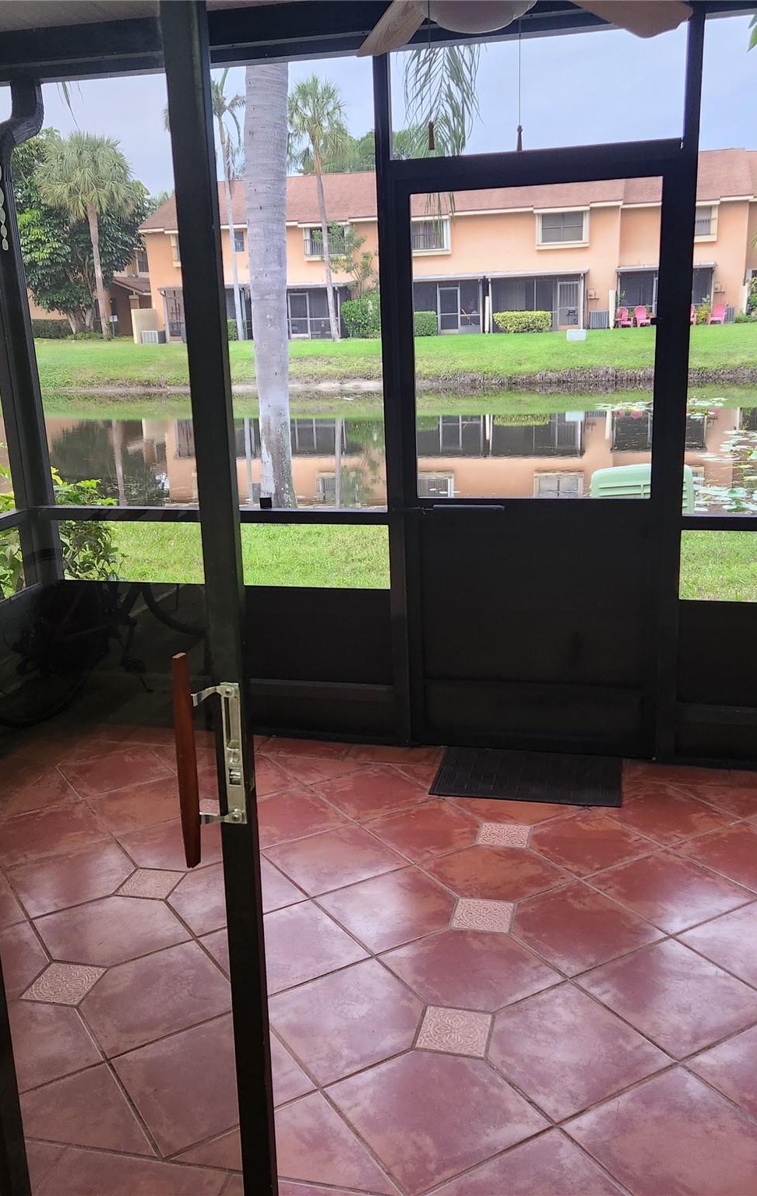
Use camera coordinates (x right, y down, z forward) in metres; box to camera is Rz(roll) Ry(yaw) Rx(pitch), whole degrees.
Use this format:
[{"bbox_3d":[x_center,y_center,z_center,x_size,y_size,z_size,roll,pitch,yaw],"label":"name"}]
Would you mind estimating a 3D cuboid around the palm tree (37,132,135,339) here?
[{"bbox_3d":[-15.128,-19.011,56.110,5.006,10.434,5.006,-6,16,-13],"label":"palm tree"}]

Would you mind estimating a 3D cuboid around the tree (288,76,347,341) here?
[{"bbox_3d":[-2.701,-17.420,47.983,2.940,11.323,2.940,-3,15,-2],"label":"tree"}]

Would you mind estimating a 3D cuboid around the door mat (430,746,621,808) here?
[{"bbox_3d":[0.528,0.617,3.712,0.635,0.012,0.405,2,16,13],"label":"door mat"}]

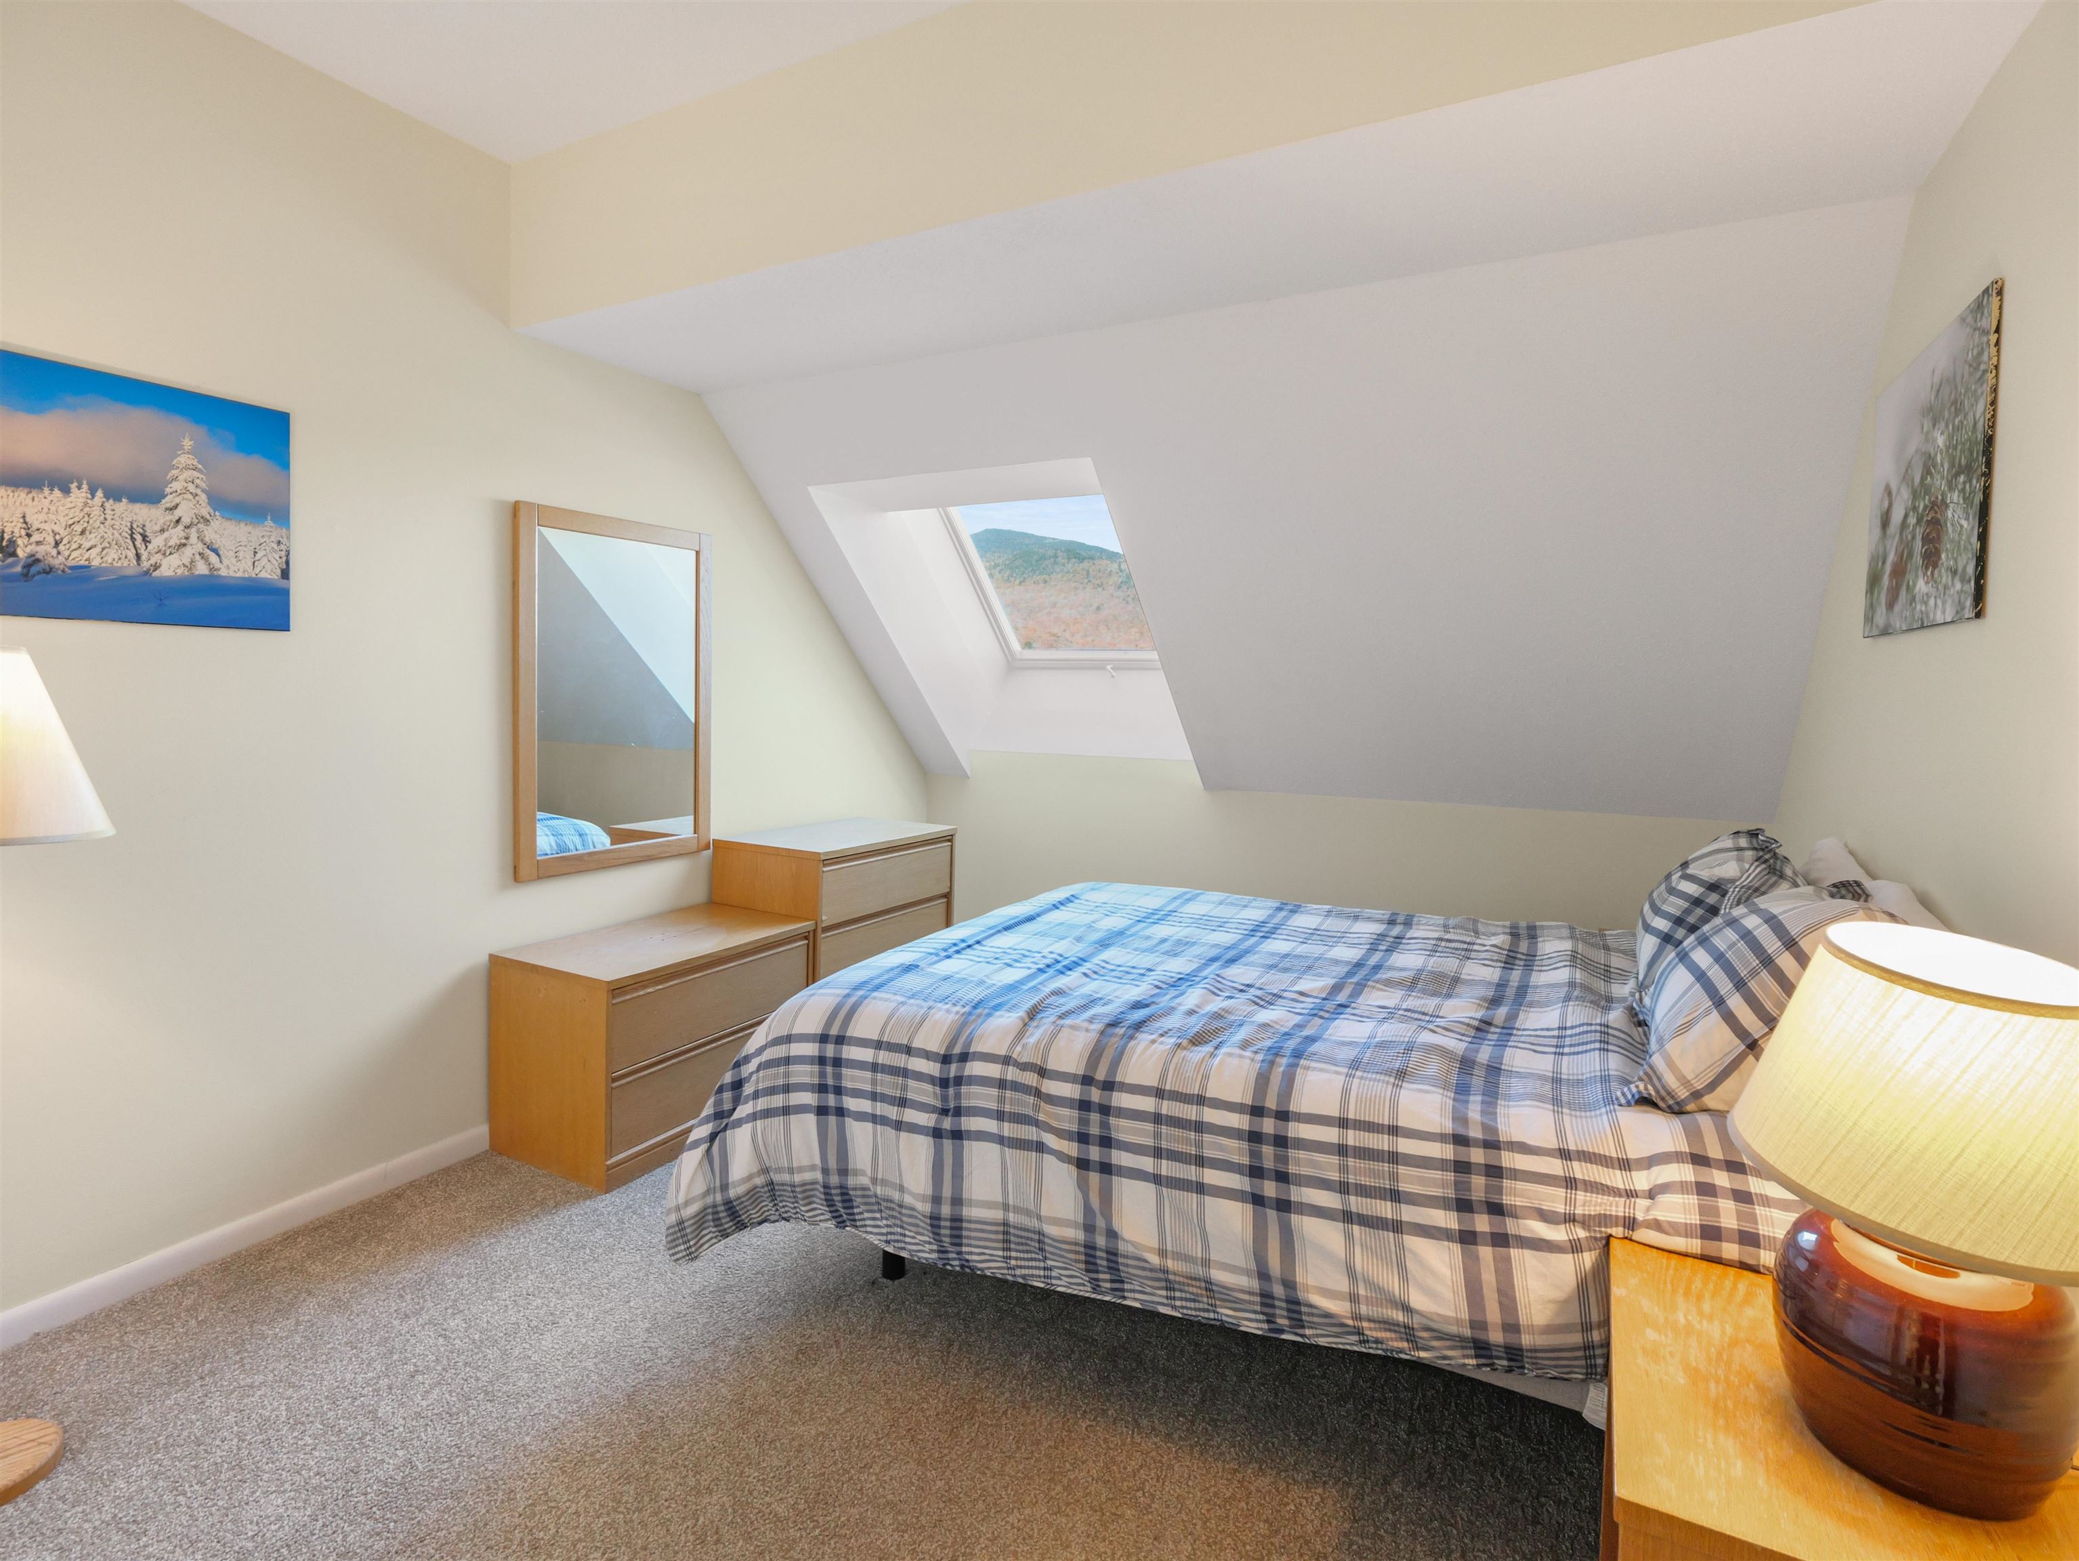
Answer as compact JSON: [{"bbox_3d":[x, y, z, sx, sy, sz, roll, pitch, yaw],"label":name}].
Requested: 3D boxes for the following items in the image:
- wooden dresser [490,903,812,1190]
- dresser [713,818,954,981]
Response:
[{"bbox_3d":[-1.074,0.711,2.772,0.455,0.527,0.746,4,6,28],"label":"wooden dresser"},{"bbox_3d":[-0.706,0.557,3.440,0.455,0.741,0.755,4,6,28],"label":"dresser"}]

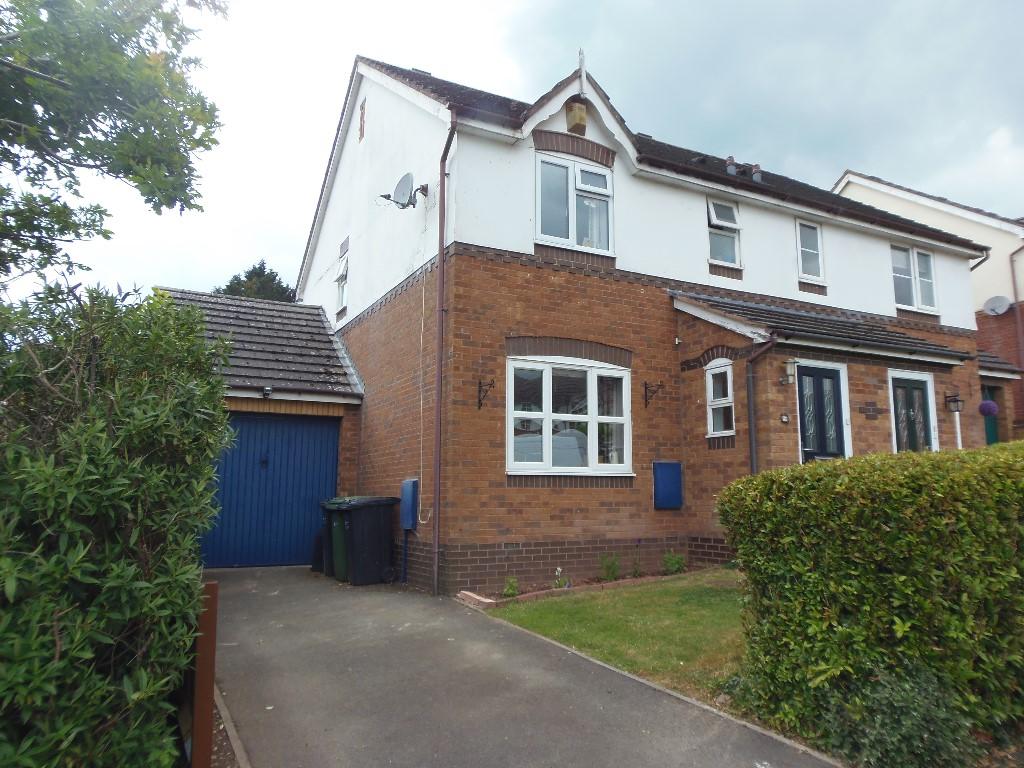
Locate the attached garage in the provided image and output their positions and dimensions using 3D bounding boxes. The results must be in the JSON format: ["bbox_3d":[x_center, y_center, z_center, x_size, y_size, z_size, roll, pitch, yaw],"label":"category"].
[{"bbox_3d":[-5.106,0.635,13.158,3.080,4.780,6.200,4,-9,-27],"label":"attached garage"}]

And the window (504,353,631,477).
[{"bbox_3d":[0.730,0.383,8.723,1.830,1.470,0.100,4,-9,-27],"label":"window"}]

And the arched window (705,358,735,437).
[{"bbox_3d":[2.617,0.176,8.898,0.100,0.980,0.520,4,-9,-27],"label":"arched window"}]

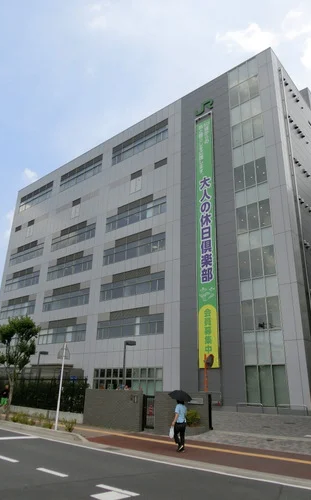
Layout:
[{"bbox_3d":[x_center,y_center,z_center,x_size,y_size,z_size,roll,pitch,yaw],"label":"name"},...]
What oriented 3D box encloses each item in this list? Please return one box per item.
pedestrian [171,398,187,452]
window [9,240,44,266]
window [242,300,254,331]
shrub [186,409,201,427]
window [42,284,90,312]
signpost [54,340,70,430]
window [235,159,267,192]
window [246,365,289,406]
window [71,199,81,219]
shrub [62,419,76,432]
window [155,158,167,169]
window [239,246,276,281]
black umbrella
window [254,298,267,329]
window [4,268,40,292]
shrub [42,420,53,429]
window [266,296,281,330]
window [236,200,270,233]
[{"bbox_3d":[0.776,5.663,11.868,0.500,1.640,0.500,19,-27,-39],"label":"pedestrian"},{"bbox_3d":[-19.423,0.410,54.805,9.188,2.730,0.180,-15,-26,38],"label":"window"},{"bbox_3d":[7.420,5.266,28.651,1.067,2.390,0.200,-15,-26,38],"label":"window"},{"bbox_3d":[1.651,7.416,15.987,0.720,0.800,0.680,1,-20,1],"label":"shrub"},{"bbox_3d":[-11.231,5.974,45.238,9.399,2.780,0.200,-15,-26,38],"label":"window"},{"bbox_3d":[-4.200,6.026,16.104,0.120,3.669,0.660,-15,-26,38],"label":"signpost"},{"bbox_3d":[8.527,-6.710,32.380,3.075,2.579,0.200,-15,-26,38],"label":"window"},{"bbox_3d":[8.131,9.841,26.201,3.146,2.728,0.200,-15,-26,38],"label":"window"},{"bbox_3d":[-10.769,-5.532,49.257,1.838,2.712,0.150,-15,-26,38],"label":"window"},{"bbox_3d":[-3.563,7.381,15.266,0.580,0.540,0.520,1,-20,1],"label":"shrub"},{"bbox_3d":[0.658,-9.661,40.662,1.861,0.784,0.200,-15,-26,38],"label":"window"},{"bbox_3d":[8.287,1.115,29.329,3.097,2.468,0.150,-15,-26,38],"label":"window"},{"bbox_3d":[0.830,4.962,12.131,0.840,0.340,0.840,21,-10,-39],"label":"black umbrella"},{"bbox_3d":[8.201,4.969,27.871,1.015,2.485,0.120,-15,-26,38],"label":"window"},{"bbox_3d":[-19.721,4.399,53.538,9.364,2.830,0.200,-15,-26,38],"label":"window"},{"bbox_3d":[-4.875,7.885,16.298,0.420,0.360,0.400,-15,-26,38],"label":"shrub"},{"bbox_3d":[8.969,4.764,27.254,0.928,2.485,0.120,-15,-26,38],"label":"window"},{"bbox_3d":[8.414,-2.779,30.930,3.102,2.487,0.200,-15,-26,38],"label":"window"}]

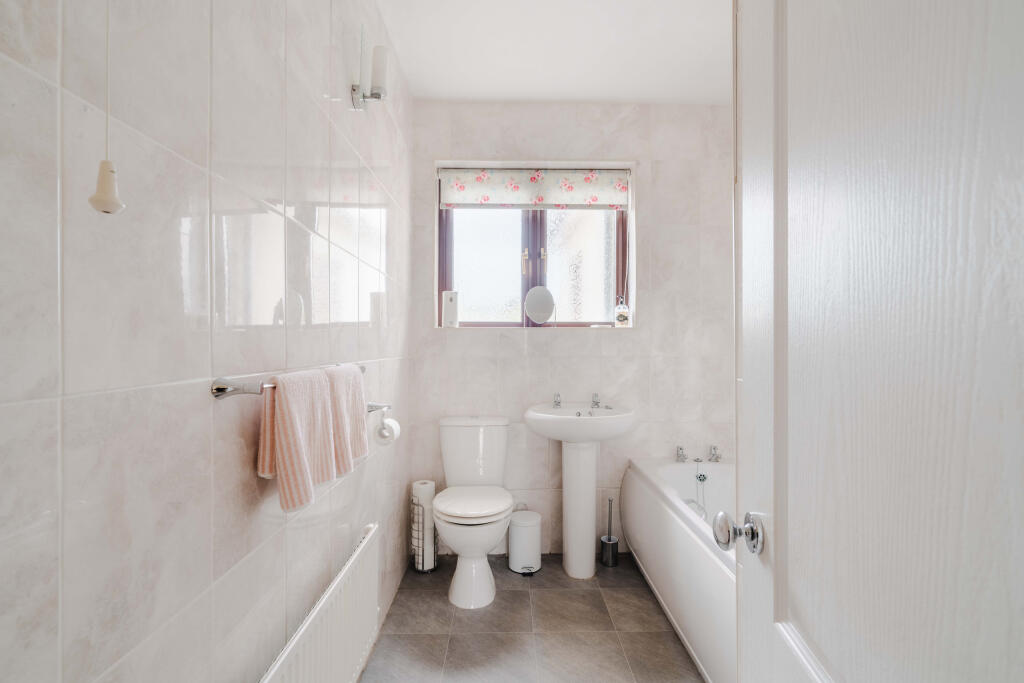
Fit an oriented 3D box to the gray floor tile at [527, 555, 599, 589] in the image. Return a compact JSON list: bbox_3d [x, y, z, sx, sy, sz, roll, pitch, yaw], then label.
[{"bbox_3d":[0.246,1.155,2.275,0.327,0.010,0.337,0,0,0],"label":"gray floor tile"}]

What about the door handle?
[{"bbox_3d":[0.267,0.228,0.544,0.055,0.050,0.050,0,0,8],"label":"door handle"}]

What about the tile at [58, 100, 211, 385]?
[{"bbox_3d":[-0.525,-0.113,0.655,0.010,0.356,0.264,0,0,0],"label":"tile"}]

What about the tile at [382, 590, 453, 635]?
[{"bbox_3d":[-0.390,1.173,1.985,0.285,0.010,0.325,0,0,-1],"label":"tile"}]

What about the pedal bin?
[{"bbox_3d":[0.061,1.026,2.338,0.168,0.250,0.188,0,0,-5],"label":"pedal bin"}]

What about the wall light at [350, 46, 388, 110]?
[{"bbox_3d":[-0.490,-0.913,1.573,0.115,0.226,0.075,0,0,-1],"label":"wall light"}]

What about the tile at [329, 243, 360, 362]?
[{"bbox_3d":[-0.548,-0.111,1.500,0.010,0.360,0.275,0,0,-1],"label":"tile"}]

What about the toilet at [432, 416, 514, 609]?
[{"bbox_3d":[-0.183,0.783,2.187,0.370,0.775,0.620,0,0,-1],"label":"toilet"}]

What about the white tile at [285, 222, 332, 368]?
[{"bbox_3d":[-0.529,-0.110,1.182,0.010,0.356,0.264,0,0,0],"label":"white tile"}]

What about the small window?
[{"bbox_3d":[0.123,-0.537,2.600,1.100,0.915,0.100,0,0,-1],"label":"small window"}]

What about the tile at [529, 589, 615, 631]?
[{"bbox_3d":[0.249,1.153,1.948,0.327,0.010,0.317,0,0,0],"label":"tile"}]

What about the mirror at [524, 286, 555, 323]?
[{"bbox_3d":[0.155,-0.206,2.540,0.170,0.220,0.040,0,0,-1],"label":"mirror"}]

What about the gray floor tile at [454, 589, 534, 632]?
[{"bbox_3d":[-0.080,1.173,1.985,0.333,0.010,0.325,0,0,-1],"label":"gray floor tile"}]

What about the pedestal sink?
[{"bbox_3d":[0.339,0.748,2.268,0.555,0.845,0.445,0,0,-1],"label":"pedestal sink"}]

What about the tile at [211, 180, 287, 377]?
[{"bbox_3d":[-0.527,-0.111,0.918,0.010,0.356,0.264,0,0,0],"label":"tile"}]

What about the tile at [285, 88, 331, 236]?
[{"bbox_3d":[-0.530,-0.466,1.184,0.010,0.356,0.264,0,0,0],"label":"tile"}]

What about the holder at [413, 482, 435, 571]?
[{"bbox_3d":[-0.456,0.936,2.324,0.135,0.433,0.135,0,0,-27],"label":"holder"}]

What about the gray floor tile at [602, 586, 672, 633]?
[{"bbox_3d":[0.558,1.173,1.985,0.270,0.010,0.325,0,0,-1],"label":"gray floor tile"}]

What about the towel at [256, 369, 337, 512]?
[{"bbox_3d":[-0.436,0.190,0.949,0.080,0.250,0.237,0,0,0],"label":"towel"}]

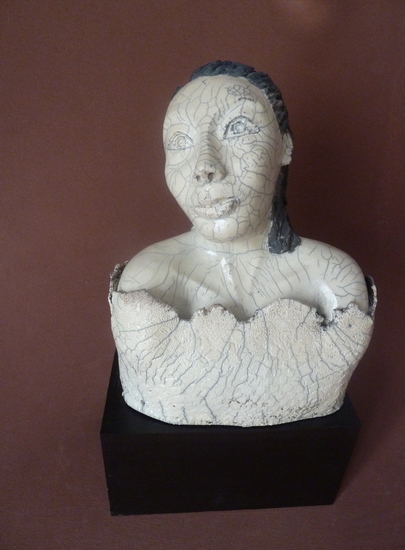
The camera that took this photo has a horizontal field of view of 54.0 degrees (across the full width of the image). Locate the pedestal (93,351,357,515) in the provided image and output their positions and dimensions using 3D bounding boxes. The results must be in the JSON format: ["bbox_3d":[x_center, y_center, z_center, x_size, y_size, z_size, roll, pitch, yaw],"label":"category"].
[{"bbox_3d":[0.033,0.240,0.658,0.350,0.188,0.189,0,30,-5],"label":"pedestal"}]

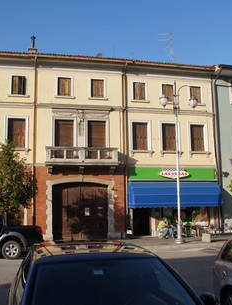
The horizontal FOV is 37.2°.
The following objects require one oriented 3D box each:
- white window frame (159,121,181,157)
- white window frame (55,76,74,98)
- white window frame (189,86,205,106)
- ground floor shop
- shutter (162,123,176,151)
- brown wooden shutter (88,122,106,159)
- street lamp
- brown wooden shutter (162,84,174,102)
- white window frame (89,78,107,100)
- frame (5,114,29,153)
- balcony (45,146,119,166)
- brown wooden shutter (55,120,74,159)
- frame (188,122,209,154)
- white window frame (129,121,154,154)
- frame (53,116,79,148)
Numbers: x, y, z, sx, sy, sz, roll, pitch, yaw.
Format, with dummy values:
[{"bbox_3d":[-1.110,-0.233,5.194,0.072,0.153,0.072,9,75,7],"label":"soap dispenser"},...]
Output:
[{"bbox_3d":[3.241,-0.850,20.461,1.243,2.063,0.220,1,-8,-12],"label":"white window frame"},{"bbox_3d":[-2.975,-3.774,19.908,1.085,1.341,0.160,1,-9,-10],"label":"white window frame"},{"bbox_3d":[4.955,-3.504,21.289,1.016,1.253,0.160,1,-9,-10],"label":"white window frame"},{"bbox_3d":[3.271,2.847,19.556,5.340,4.045,1.500,1,-9,-11],"label":"ground floor shop"},{"bbox_3d":[3.176,-0.909,20.579,0.906,1.675,0.080,1,-8,-12],"label":"shutter"},{"bbox_3d":[-1.106,-0.738,19.947,1.036,2.220,0.090,1,-9,-10],"label":"brown wooden shutter"},{"bbox_3d":[3.389,0.370,17.735,2.153,8.455,0.600,1,-9,-11],"label":"street lamp"},{"bbox_3d":[3.160,-3.554,20.932,0.788,1.163,0.080,1,-8,-12],"label":"brown wooden shutter"},{"bbox_3d":[-1.072,-3.723,20.241,1.093,1.357,0.160,1,-9,-10],"label":"white window frame"},{"bbox_3d":[-5.418,-1.048,18.864,1.267,2.008,0.240,1,-9,-11],"label":"frame"},{"bbox_3d":[-1.871,0.283,18.885,3.926,1.012,0.950,1,-9,-11],"label":"balcony"},{"bbox_3d":[-2.888,-0.673,19.480,1.052,2.383,0.120,1,-9,-11],"label":"brown wooden shutter"},{"bbox_3d":[5.007,-0.832,20.850,1.284,1.998,0.220,1,-8,-12],"label":"frame"},{"bbox_3d":[1.469,-0.904,20.260,1.331,2.013,0.200,1,-9,-10],"label":"white window frame"},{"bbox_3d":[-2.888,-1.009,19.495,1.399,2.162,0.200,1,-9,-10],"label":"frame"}]

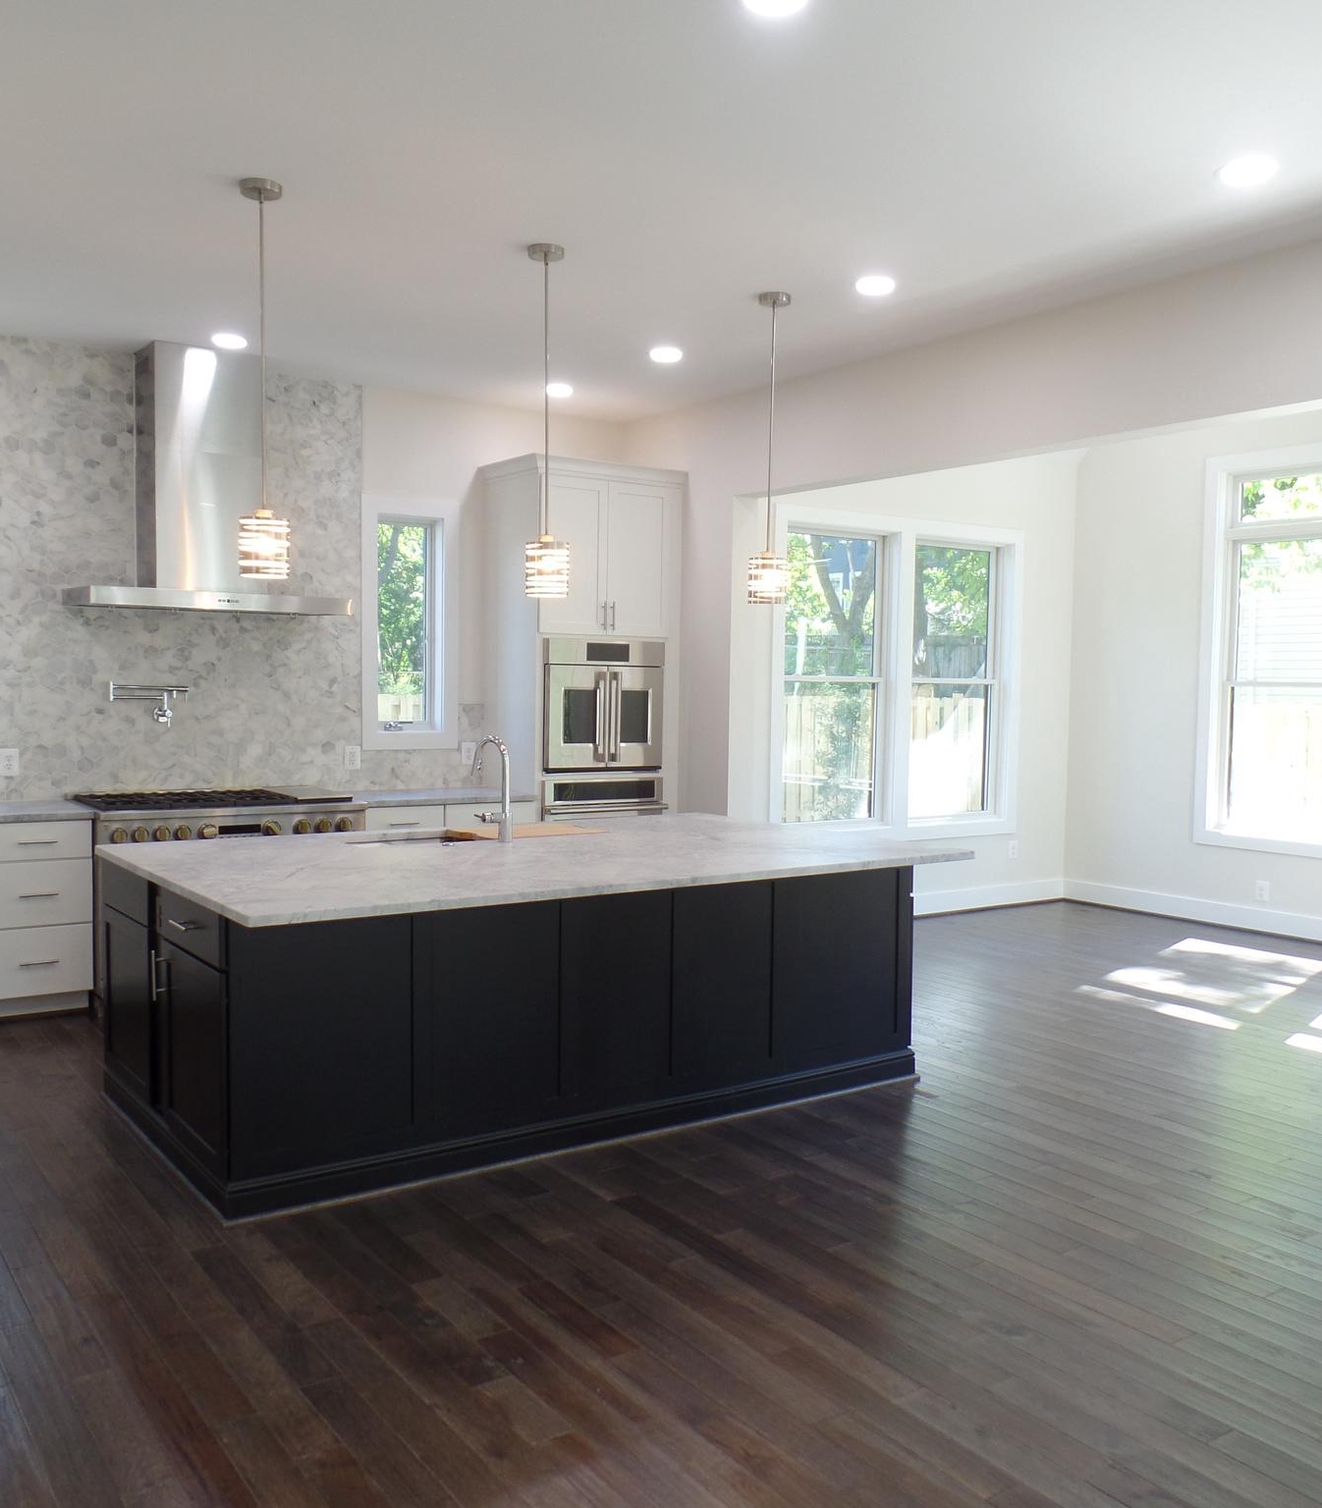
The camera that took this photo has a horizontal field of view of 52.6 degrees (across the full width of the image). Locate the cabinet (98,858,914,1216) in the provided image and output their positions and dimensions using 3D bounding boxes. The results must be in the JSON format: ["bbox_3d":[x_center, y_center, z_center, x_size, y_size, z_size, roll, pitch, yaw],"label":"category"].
[{"bbox_3d":[-0.500,0.793,4.928,2.626,0.860,1.428,-1,4,-35],"label":"cabinet"}]

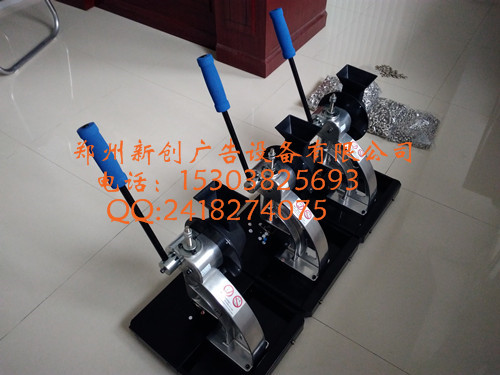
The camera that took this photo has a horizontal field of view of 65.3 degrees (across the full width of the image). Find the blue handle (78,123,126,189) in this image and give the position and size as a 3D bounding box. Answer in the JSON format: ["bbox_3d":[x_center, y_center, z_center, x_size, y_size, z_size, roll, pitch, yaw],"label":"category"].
[{"bbox_3d":[-0.256,-0.054,0.686,0.032,0.120,0.032,10,43,39],"label":"blue handle"}]

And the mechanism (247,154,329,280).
[{"bbox_3d":[0.109,0.063,1.029,0.261,0.333,0.111,27,52,22],"label":"mechanism"}]

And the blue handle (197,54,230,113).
[{"bbox_3d":[-0.074,-0.218,0.829,0.033,0.123,0.033,11,45,37],"label":"blue handle"}]

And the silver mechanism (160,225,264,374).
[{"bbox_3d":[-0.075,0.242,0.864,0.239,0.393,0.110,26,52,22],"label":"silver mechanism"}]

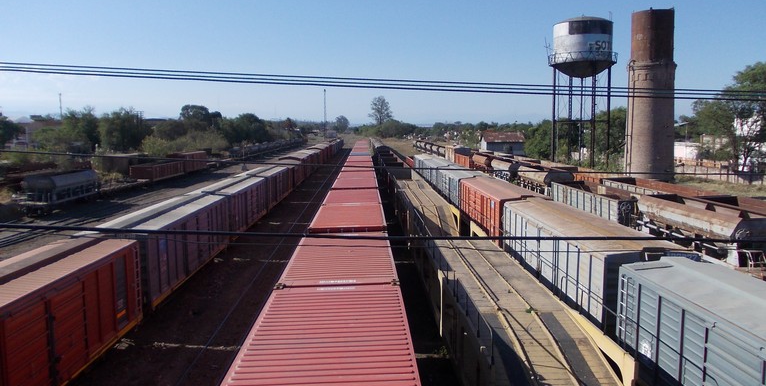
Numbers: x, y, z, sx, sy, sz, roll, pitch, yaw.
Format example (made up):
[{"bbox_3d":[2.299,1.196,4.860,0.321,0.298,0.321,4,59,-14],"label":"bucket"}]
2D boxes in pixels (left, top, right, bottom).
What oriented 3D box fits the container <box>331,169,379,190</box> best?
[{"bbox_3d":[-1.627,0.395,38.810,2.438,2.591,12.145,-1,6,-2],"label":"container"}]

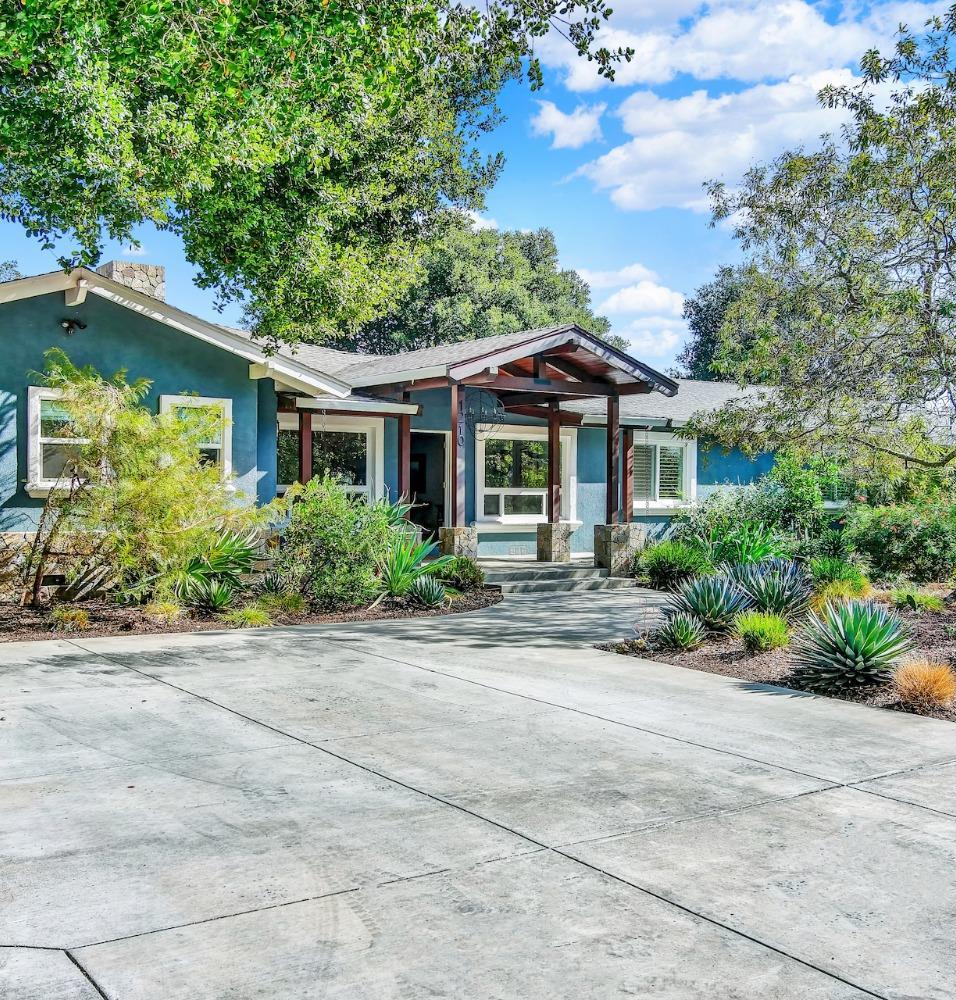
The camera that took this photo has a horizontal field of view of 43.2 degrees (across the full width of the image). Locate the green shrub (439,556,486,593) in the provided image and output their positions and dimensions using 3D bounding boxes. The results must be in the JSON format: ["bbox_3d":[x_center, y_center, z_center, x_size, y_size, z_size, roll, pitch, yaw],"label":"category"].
[{"bbox_3d":[-0.240,1.010,16.500,0.670,0.500,0.650,0,0,0],"label":"green shrub"}]

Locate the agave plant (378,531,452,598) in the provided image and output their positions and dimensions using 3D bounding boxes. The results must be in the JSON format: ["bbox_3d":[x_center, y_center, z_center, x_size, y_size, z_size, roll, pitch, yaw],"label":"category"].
[{"bbox_3d":[-0.830,0.840,15.800,0.980,0.880,0.950,0,0,0],"label":"agave plant"}]

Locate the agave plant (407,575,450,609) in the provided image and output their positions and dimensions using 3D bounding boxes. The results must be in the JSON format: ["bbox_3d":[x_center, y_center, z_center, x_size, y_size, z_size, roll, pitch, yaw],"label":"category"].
[{"bbox_3d":[-0.590,1.095,14.500,0.530,0.410,0.530,0,0,0],"label":"agave plant"}]

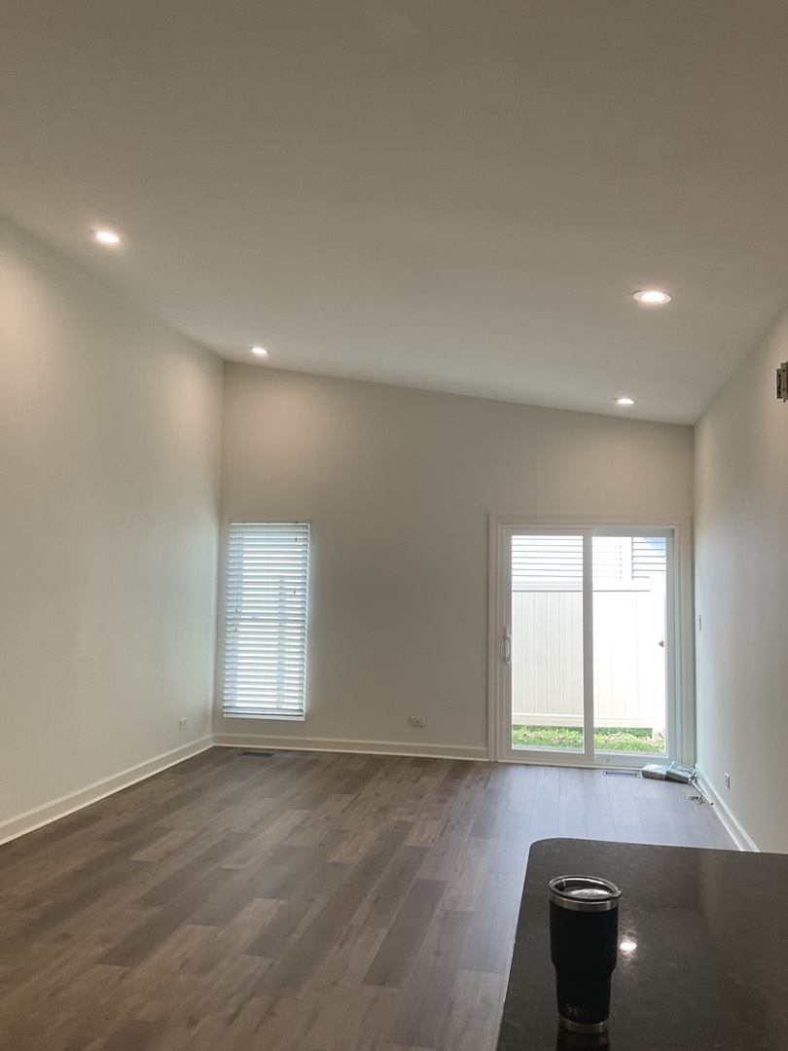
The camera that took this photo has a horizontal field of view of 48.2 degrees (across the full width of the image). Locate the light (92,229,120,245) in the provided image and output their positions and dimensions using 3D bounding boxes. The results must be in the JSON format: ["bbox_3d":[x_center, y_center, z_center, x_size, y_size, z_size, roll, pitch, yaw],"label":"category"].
[{"bbox_3d":[-1.614,-1.617,4.941,0.170,0.030,0.170,10,-2,12],"label":"light"}]

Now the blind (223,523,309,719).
[{"bbox_3d":[-1.157,0.842,7.941,0.755,1.720,0.065,0,-3,11],"label":"blind"}]

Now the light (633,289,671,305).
[{"bbox_3d":[1.276,-1.124,4.347,0.180,0.030,0.180,10,-2,12],"label":"light"}]

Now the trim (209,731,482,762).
[{"bbox_3d":[-0.422,1.950,7.753,2.490,0.122,0.022,0,-3,11],"label":"trim"}]

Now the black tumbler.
[{"bbox_3d":[0.290,0.655,1.345,0.104,0.200,0.104,1,-3,0],"label":"black tumbler"}]

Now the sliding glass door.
[{"bbox_3d":[1.631,1.016,7.443,1.480,2.025,0.120,0,-3,11],"label":"sliding glass door"}]

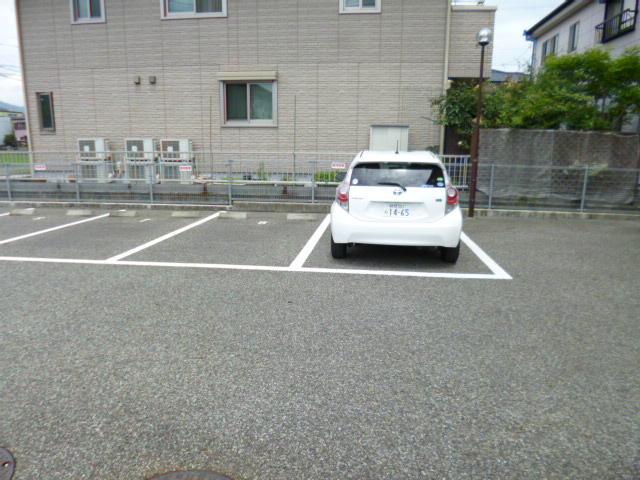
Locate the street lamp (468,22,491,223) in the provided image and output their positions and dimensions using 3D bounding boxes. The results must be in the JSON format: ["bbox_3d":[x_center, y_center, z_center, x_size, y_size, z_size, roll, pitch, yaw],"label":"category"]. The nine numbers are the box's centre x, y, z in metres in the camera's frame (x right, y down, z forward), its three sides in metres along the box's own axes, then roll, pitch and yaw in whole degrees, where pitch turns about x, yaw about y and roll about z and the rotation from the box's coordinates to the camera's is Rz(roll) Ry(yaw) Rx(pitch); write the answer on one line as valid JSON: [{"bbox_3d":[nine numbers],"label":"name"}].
[{"bbox_3d":[3.323,-2.395,9.344,0.340,3.850,0.340,2,12,8],"label":"street lamp"}]

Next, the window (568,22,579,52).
[{"bbox_3d":[8.744,-6.969,15.290,0.100,0.880,0.720,1,12,7],"label":"window"}]

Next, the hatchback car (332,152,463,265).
[{"bbox_3d":[1.198,-0.706,7.106,1.710,1.445,4.000,2,12,8],"label":"hatchback car"}]

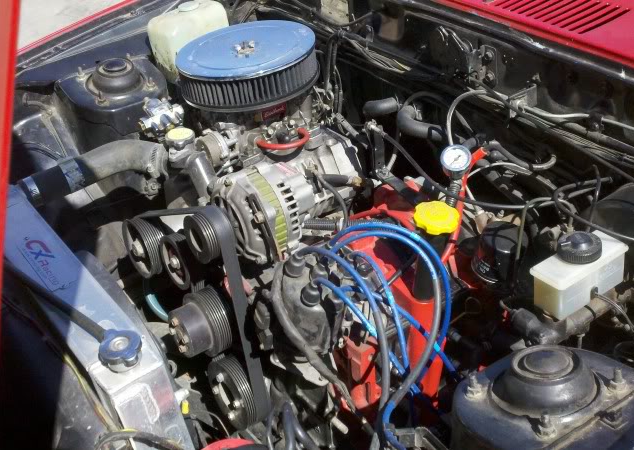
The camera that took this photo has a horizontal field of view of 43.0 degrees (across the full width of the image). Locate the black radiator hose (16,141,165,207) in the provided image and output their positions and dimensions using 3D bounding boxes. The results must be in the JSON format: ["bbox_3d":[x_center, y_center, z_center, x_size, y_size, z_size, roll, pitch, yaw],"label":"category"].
[{"bbox_3d":[-0.360,-0.086,1.290,0.320,0.095,0.075,7,37,26],"label":"black radiator hose"}]

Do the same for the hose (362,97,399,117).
[{"bbox_3d":[0.118,-0.216,1.470,0.070,0.032,0.030,-7,33,6],"label":"hose"}]

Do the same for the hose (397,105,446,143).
[{"bbox_3d":[0.182,-0.177,1.400,0.055,0.045,0.085,-27,37,-23],"label":"hose"}]

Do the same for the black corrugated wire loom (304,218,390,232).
[{"bbox_3d":[0.041,0.001,1.160,0.126,0.016,0.018,2,37,6],"label":"black corrugated wire loom"}]

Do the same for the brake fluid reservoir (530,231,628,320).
[{"bbox_3d":[0.328,0.055,1.008,0.116,0.075,0.053,-27,37,-23],"label":"brake fluid reservoir"}]

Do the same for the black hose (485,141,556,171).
[{"bbox_3d":[0.314,-0.107,1.240,0.105,0.030,0.030,17,42,36],"label":"black hose"}]

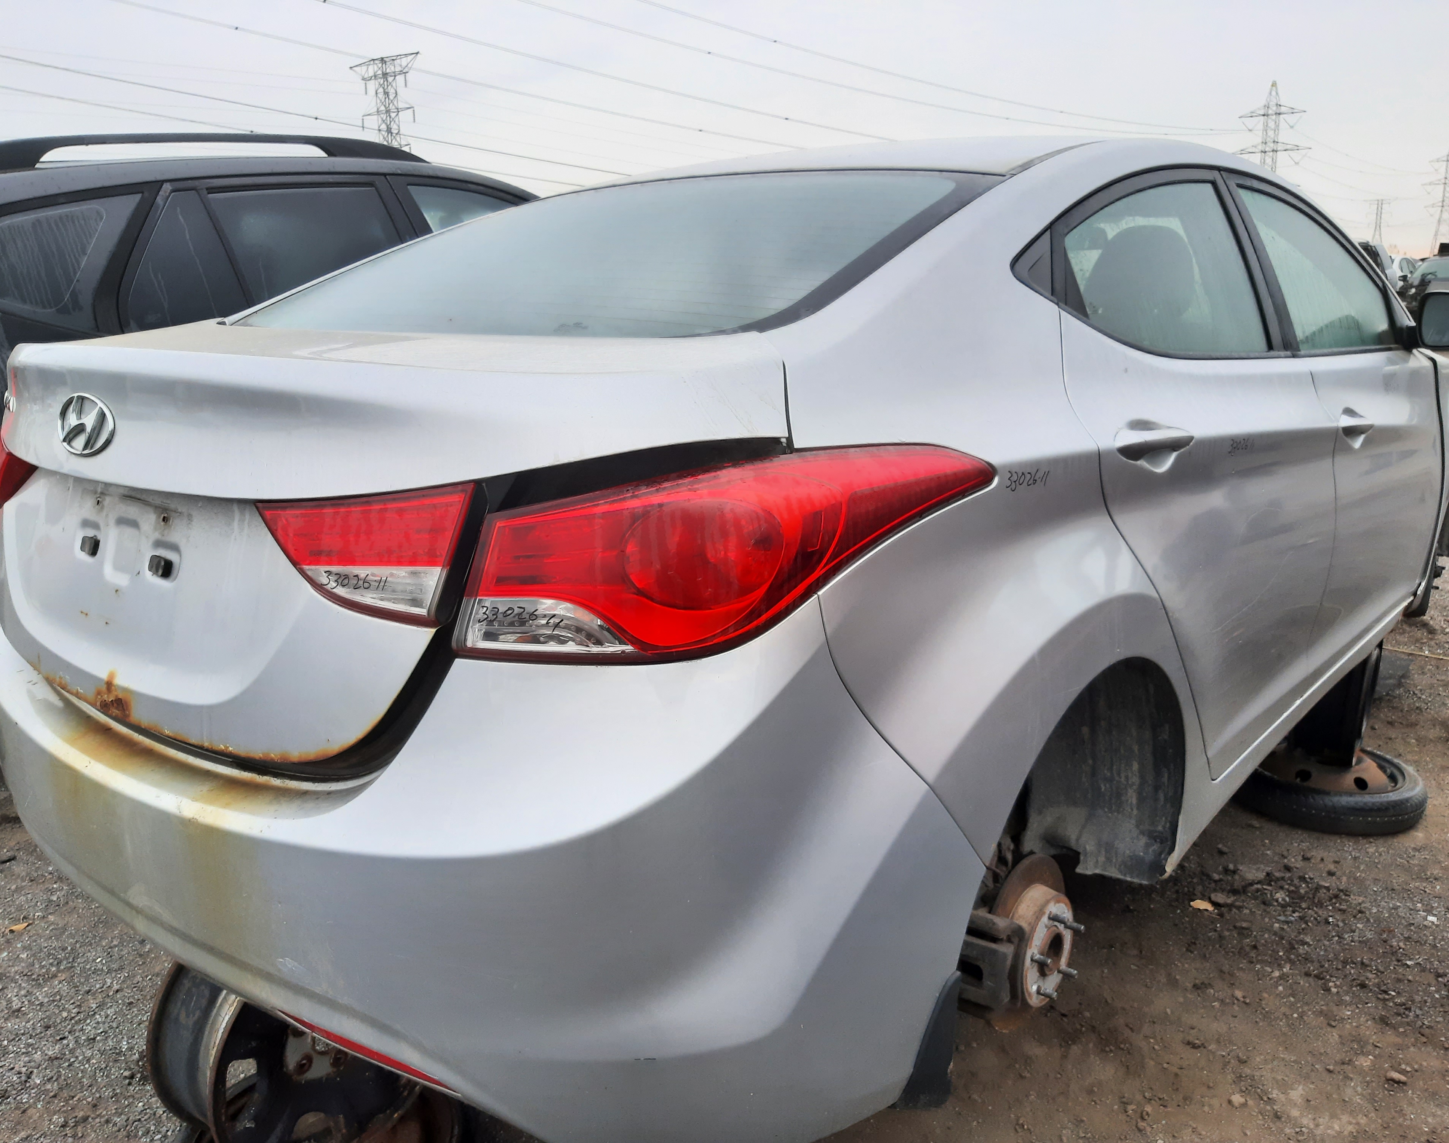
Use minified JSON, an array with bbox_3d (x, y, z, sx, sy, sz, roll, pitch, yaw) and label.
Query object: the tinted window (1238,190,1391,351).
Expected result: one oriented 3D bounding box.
[{"bbox_3d":[1.431,-0.709,2.747,0.060,0.385,0.950,-21,-4,42],"label":"tinted window"}]

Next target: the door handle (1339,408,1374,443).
[{"bbox_3d":[1.325,-0.306,2.401,0.050,0.060,0.225,9,16,40],"label":"door handle"}]

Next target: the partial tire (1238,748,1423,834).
[{"bbox_3d":[1.837,0.638,3.515,0.560,0.130,0.560,9,17,40],"label":"partial tire"}]

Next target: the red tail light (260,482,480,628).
[{"bbox_3d":[-0.359,-0.026,1.164,0.275,0.150,0.070,4,13,22],"label":"red tail light"}]

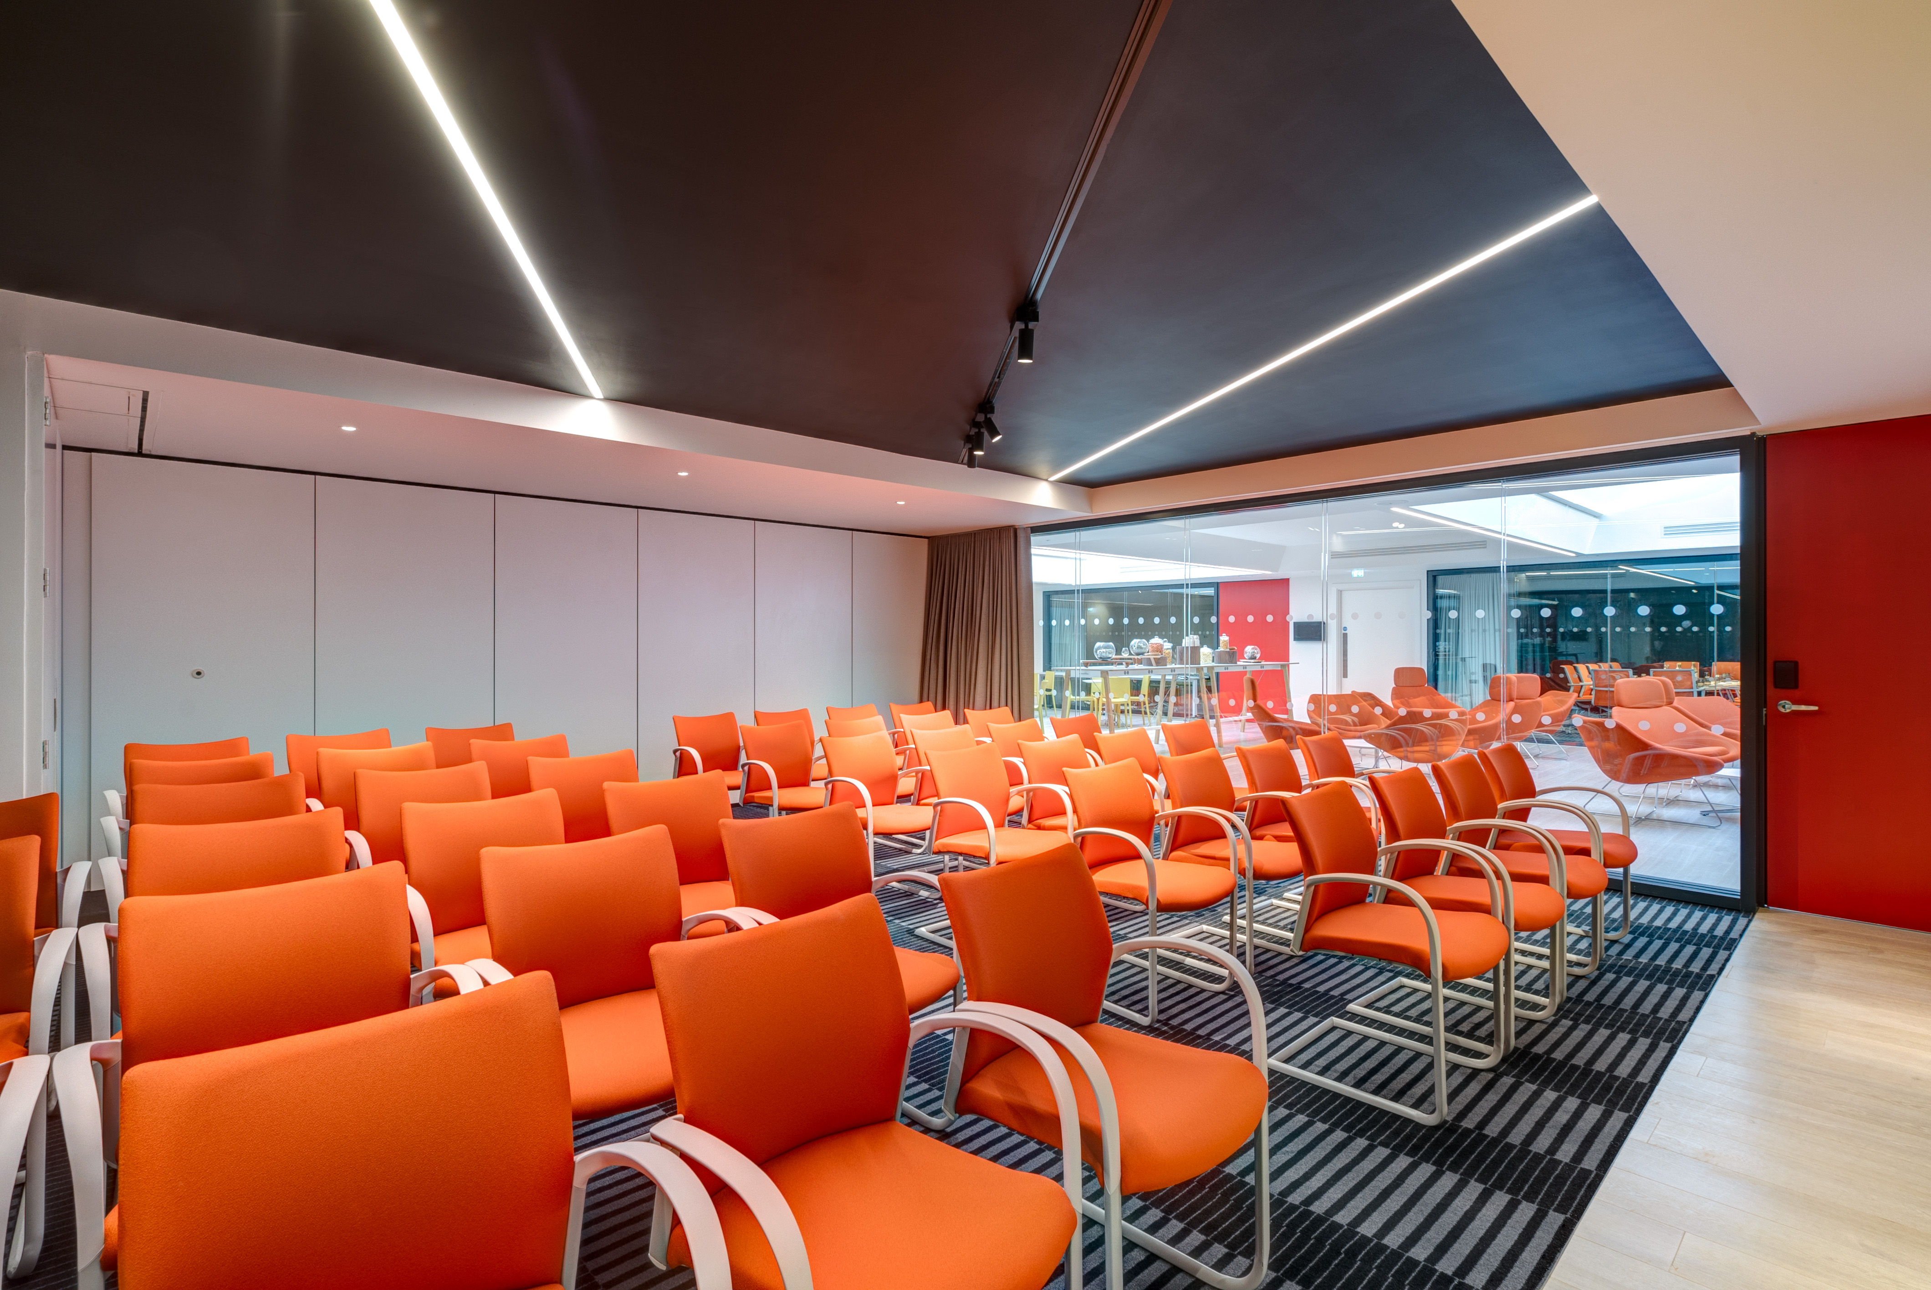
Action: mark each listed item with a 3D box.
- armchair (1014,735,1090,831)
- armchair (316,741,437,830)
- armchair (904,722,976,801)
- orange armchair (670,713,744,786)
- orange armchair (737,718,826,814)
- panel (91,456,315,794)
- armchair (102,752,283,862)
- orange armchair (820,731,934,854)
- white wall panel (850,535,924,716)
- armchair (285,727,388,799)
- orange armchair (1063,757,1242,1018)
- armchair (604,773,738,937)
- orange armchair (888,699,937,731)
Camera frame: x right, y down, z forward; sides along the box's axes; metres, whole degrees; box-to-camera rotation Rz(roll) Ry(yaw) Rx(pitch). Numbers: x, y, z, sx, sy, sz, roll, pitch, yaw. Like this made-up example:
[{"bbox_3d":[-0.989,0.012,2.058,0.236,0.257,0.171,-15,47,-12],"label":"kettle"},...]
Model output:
[{"bbox_3d":[0.588,0.905,4.181,0.592,0.870,0.575,0,1,-42],"label":"armchair"},{"bbox_3d":[-2.676,0.914,3.979,0.575,0.860,0.620,0,0,-42],"label":"armchair"},{"bbox_3d":[0.030,0.897,4.742,0.579,0.848,0.585,0,0,-42],"label":"armchair"},{"bbox_3d":[-1.569,0.887,5.511,0.592,0.870,0.575,0,1,-42],"label":"orange armchair"},{"bbox_3d":[-0.982,0.893,4.954,0.579,0.848,0.585,0,0,-43],"label":"orange armchair"},{"bbox_3d":[-4.418,0.148,5.025,0.977,2.388,0.080,0,0,-42],"label":"panel"},{"bbox_3d":[-3.035,0.898,3.434,0.592,0.870,0.575,0,1,-42],"label":"armchair"},{"bbox_3d":[-0.440,0.900,4.361,0.592,0.870,0.575,0,1,-42],"label":"orange armchair"},{"bbox_3d":[-0.710,0.132,8.372,1.002,2.388,0.080,0,0,-42],"label":"white wall panel"},{"bbox_3d":[-3.160,0.890,4.392,0.592,0.870,0.575,0,1,-42],"label":"armchair"},{"bbox_3d":[0.708,0.913,3.302,0.575,0.860,0.620,0,0,-42],"label":"orange armchair"},{"bbox_3d":[-0.940,0.915,3.034,0.575,0.860,0.620,0,0,-42],"label":"armchair"},{"bbox_3d":[-0.282,0.898,6.907,0.579,0.848,0.585,0,0,-43],"label":"orange armchair"}]

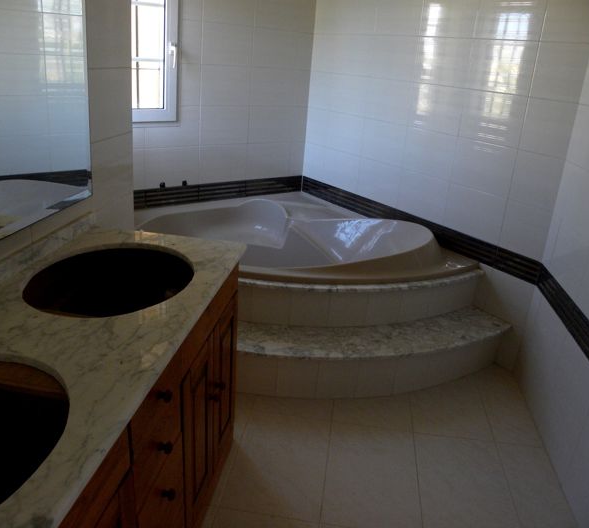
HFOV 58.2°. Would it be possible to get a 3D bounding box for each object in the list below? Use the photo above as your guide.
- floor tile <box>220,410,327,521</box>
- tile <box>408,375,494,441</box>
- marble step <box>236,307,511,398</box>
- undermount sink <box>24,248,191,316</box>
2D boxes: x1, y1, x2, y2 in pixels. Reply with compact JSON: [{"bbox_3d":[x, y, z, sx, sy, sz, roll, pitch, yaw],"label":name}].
[{"bbox_3d":[-0.046,0.725,1.957,0.332,0.010,0.517,6,22,6],"label":"floor tile"},{"bbox_3d":[0.679,0.609,2.368,0.328,0.010,0.512,6,22,6],"label":"tile"},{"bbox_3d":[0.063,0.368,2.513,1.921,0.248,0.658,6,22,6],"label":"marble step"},{"bbox_3d":[-0.507,0.106,1.520,0.428,0.160,0.524,6,22,6],"label":"undermount sink"}]

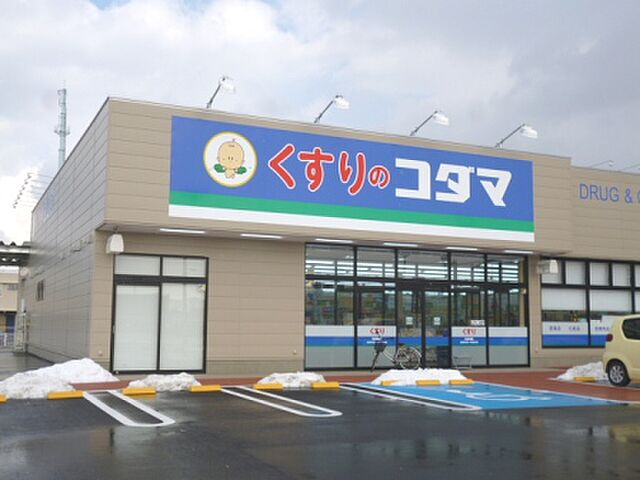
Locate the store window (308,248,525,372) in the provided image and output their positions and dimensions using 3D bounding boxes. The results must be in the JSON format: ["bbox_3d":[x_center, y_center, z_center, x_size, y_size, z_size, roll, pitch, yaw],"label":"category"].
[{"bbox_3d":[2.851,1.895,20.763,7.161,3.206,0.200,3,-6,-24],"label":"store window"}]

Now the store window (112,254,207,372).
[{"bbox_3d":[-3.715,1.743,17.744,2.206,2.747,0.180,3,-6,-24],"label":"store window"}]

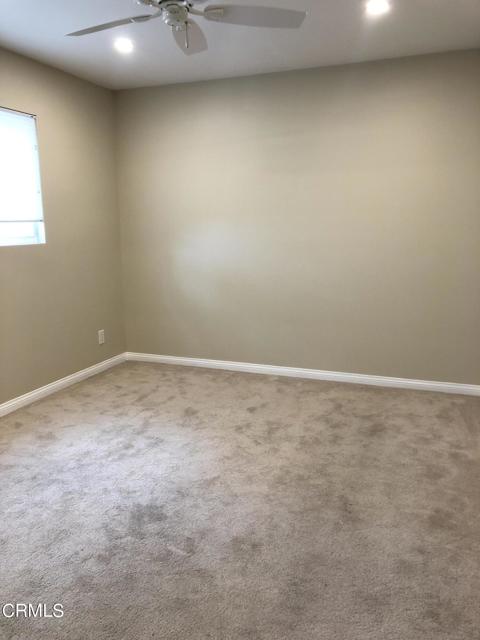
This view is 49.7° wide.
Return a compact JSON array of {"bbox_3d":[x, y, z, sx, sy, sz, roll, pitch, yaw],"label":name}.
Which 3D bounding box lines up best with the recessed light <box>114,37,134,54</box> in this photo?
[{"bbox_3d":[-0.758,-1.790,3.385,0.135,0.040,0.135,4,11,21],"label":"recessed light"}]

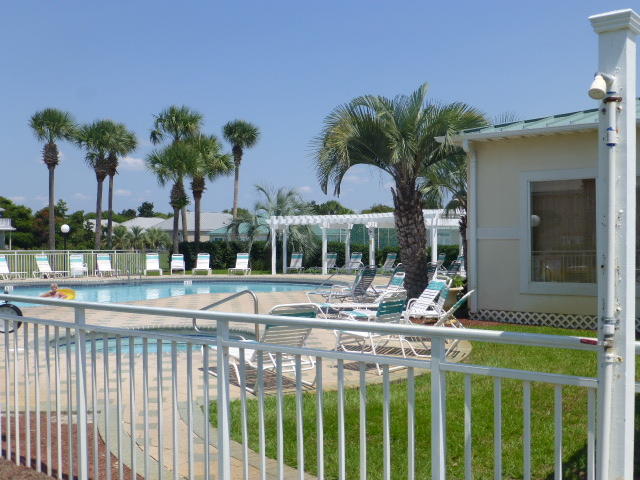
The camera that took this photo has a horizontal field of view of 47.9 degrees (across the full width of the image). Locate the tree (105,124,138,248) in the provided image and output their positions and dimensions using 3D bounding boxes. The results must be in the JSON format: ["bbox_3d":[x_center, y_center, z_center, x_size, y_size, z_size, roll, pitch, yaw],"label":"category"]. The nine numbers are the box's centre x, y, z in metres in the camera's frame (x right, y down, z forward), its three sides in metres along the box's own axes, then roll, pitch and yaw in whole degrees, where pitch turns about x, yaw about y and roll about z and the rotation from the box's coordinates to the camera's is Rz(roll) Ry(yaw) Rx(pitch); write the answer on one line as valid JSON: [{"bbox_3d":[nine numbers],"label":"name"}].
[{"bbox_3d":[-12.100,-2.650,43.500,2.200,8.600,2.200,0,0,0],"label":"tree"}]

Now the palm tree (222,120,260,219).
[{"bbox_3d":[-5.000,-2.980,46.000,2.450,9.200,2.450,0,0,0],"label":"palm tree"}]

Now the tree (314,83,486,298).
[{"bbox_3d":[1.950,-1.150,17.500,4.200,5.350,4.200,0,0,0],"label":"tree"}]

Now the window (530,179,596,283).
[{"bbox_3d":[4.220,-0.150,12.550,1.150,1.800,0.100,0,0,34],"label":"window"}]

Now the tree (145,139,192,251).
[{"bbox_3d":[-8.089,-1.810,38.500,2.400,6.800,2.400,0,0,0],"label":"tree"}]

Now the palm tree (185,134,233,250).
[{"bbox_3d":[-6.154,-2.125,39.800,2.650,7.400,2.650,0,0,0],"label":"palm tree"}]

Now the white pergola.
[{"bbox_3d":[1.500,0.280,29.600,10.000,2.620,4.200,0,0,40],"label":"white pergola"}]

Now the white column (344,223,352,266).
[{"bbox_3d":[1.344,0.424,34.000,0.250,2.250,0.250,0,0,28],"label":"white column"}]

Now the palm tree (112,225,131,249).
[{"bbox_3d":[-16.516,-0.125,60.000,1.550,2.350,1.550,0,0,0],"label":"palm tree"}]

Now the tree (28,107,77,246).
[{"bbox_3d":[-13.911,-2.626,37.500,2.500,8.400,2.500,0,0,0],"label":"tree"}]

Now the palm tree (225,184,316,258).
[{"bbox_3d":[-2.450,-0.600,35.500,4.500,4.300,4.300,0,0,0],"label":"palm tree"}]

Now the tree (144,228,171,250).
[{"bbox_3d":[-16.900,0.000,75.000,2.600,2.400,2.600,0,0,0],"label":"tree"}]

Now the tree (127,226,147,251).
[{"bbox_3d":[-18.900,-0.100,75.000,1.950,2.600,1.950,0,0,0],"label":"tree"}]

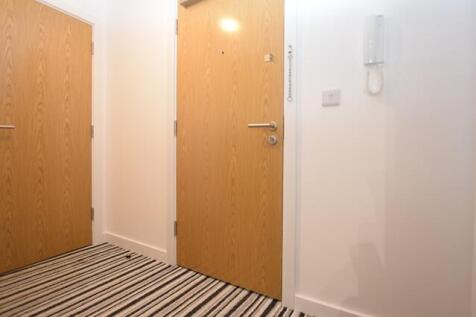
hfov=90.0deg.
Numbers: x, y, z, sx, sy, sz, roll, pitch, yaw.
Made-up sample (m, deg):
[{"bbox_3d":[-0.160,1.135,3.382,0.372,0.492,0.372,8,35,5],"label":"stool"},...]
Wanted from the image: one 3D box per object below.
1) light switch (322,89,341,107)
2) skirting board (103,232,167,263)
[{"bbox_3d":[0.472,-0.305,1.202,0.085,0.083,0.010,1,1,32],"label":"light switch"},{"bbox_3d":[-0.903,0.767,2.063,0.838,0.091,0.018,1,1,32],"label":"skirting board"}]

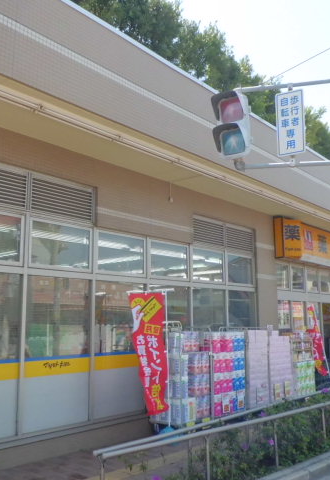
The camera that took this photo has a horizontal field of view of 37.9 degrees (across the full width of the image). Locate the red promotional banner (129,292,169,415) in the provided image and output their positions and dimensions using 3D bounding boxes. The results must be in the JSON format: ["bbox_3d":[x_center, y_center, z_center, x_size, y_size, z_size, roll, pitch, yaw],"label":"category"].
[{"bbox_3d":[-0.242,1.707,7.350,0.600,1.750,0.140,-5,-11,25],"label":"red promotional banner"}]

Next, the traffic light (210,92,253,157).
[{"bbox_3d":[0.681,-1.184,5.000,0.360,0.700,0.380,-7,-12,35],"label":"traffic light"}]

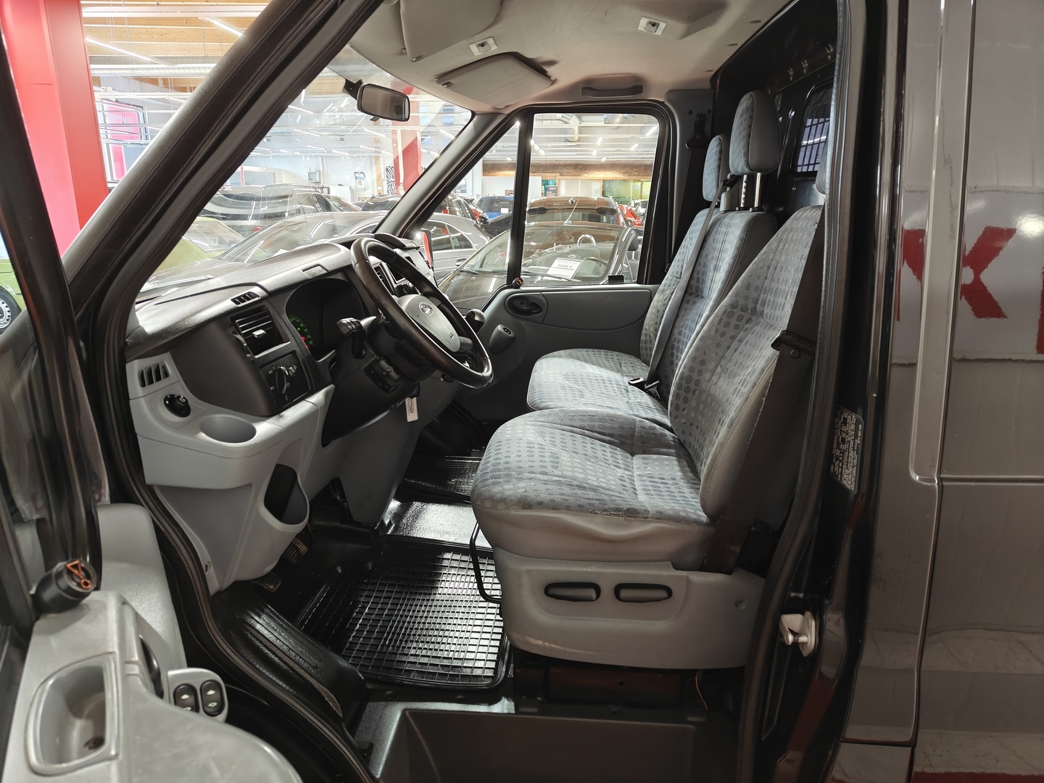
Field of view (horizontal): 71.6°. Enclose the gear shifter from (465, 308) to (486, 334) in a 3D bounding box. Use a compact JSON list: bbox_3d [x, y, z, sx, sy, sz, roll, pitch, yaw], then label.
[{"bbox_3d":[-0.131,-0.146,1.862,0.071,0.125,0.056,0,14,2],"label":"gear shifter"}]

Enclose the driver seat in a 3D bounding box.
[{"bbox_3d":[0.282,-0.055,1.464,0.780,1.046,0.530,0,14,2],"label":"driver seat"}]

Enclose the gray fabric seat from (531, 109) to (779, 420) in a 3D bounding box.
[{"bbox_3d":[0.327,-0.252,2.134,0.622,1.091,0.877,0,14,2],"label":"gray fabric seat"}]

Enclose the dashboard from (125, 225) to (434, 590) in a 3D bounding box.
[{"bbox_3d":[-0.476,-0.074,1.940,0.479,0.673,1.612,0,14,2],"label":"dashboard"}]

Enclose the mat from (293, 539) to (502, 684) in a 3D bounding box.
[{"bbox_3d":[-0.242,0.479,1.619,0.454,0.046,0.566,0,14,2],"label":"mat"}]

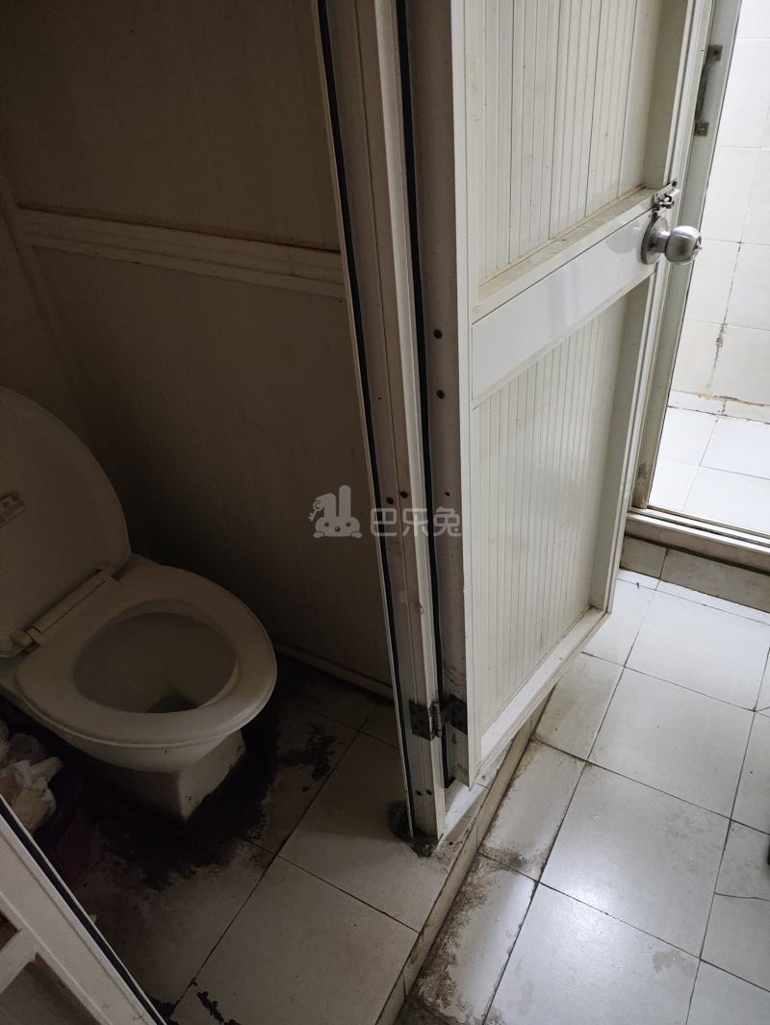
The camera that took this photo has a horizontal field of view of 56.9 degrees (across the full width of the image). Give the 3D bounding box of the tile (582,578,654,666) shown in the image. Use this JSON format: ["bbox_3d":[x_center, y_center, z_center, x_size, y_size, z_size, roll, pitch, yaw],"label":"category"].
[{"bbox_3d":[0.627,0.294,1.940,0.135,0.010,0.303,16,43,26],"label":"tile"}]

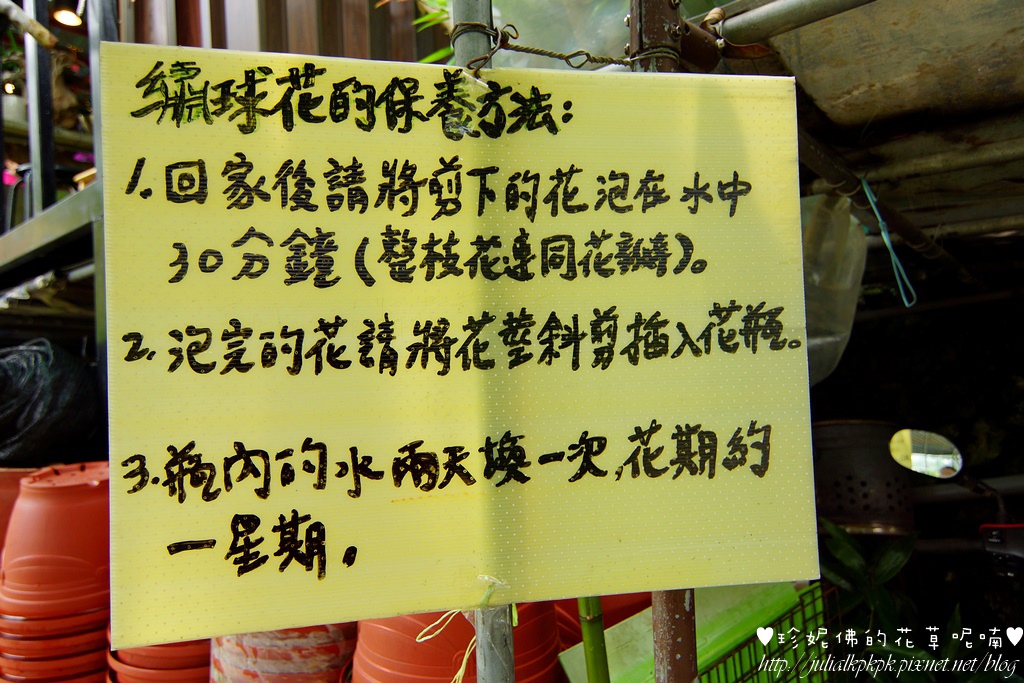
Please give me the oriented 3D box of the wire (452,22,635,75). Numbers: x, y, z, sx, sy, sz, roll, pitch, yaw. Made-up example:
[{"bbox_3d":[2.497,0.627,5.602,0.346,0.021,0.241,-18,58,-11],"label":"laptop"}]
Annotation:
[{"bbox_3d":[0.035,-0.296,0.702,0.188,0.053,0.043,-2,0,-12],"label":"wire"}]

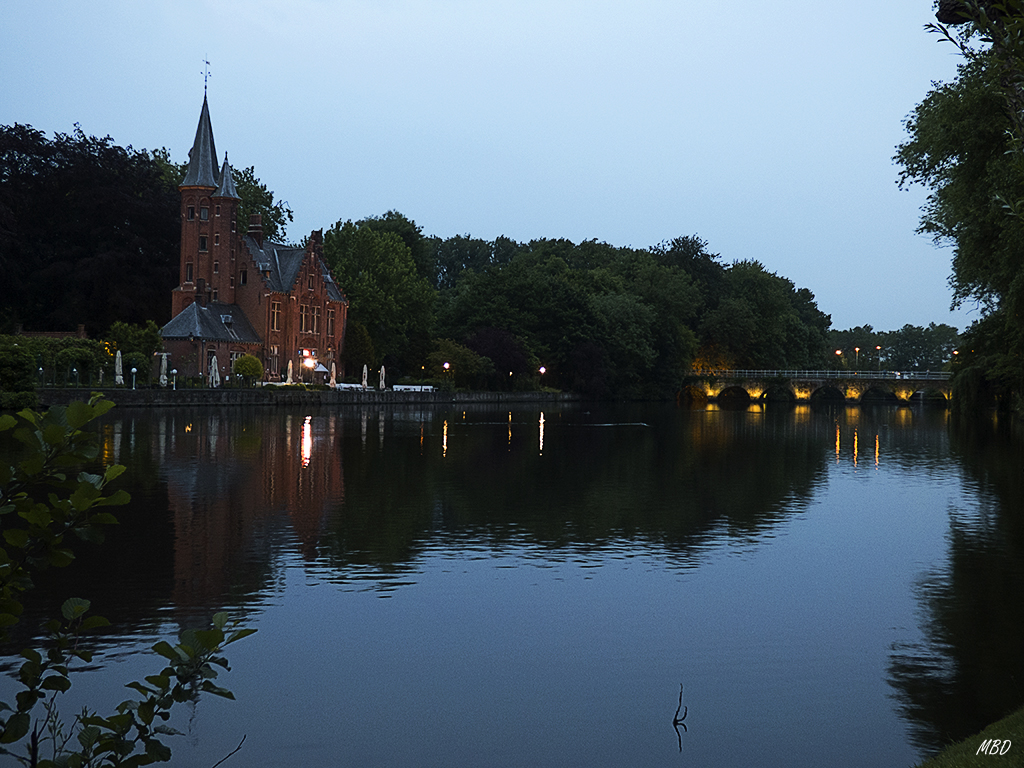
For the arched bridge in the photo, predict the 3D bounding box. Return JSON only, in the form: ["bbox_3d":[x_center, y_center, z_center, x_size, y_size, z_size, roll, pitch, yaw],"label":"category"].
[{"bbox_3d":[47.440,0.460,178.000,42.000,5.000,5.000,1,0,14],"label":"arched bridge"}]

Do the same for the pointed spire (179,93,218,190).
[{"bbox_3d":[-28.980,-22.600,107.500,3.600,8.700,3.600,1,0,38],"label":"pointed spire"}]

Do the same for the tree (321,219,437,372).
[{"bbox_3d":[-14.590,-9.080,127.000,12.600,18.400,12.000,1,0,0],"label":"tree"}]

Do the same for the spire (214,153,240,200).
[{"bbox_3d":[-26.310,-19.150,106.500,2.550,4.100,2.550,1,0,38],"label":"spire"}]

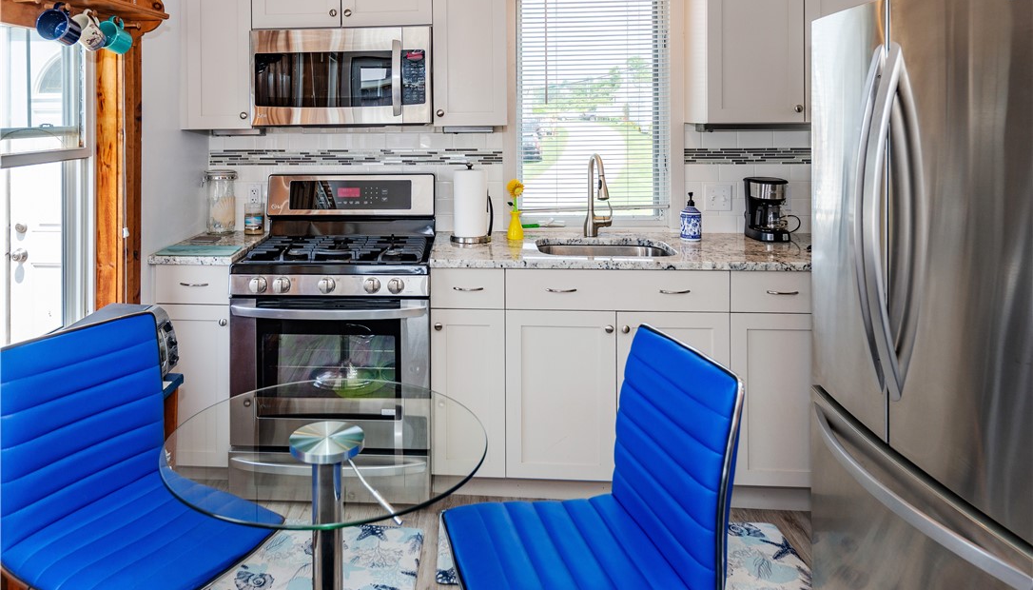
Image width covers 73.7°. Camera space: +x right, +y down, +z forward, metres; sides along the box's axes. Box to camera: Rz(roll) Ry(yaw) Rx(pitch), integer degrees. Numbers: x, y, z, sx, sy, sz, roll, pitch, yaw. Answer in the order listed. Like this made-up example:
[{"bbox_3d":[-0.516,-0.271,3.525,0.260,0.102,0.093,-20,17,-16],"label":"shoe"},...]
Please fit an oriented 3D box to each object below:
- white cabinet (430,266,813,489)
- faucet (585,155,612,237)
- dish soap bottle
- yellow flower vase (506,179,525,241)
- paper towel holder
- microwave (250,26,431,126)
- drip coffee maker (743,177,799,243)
[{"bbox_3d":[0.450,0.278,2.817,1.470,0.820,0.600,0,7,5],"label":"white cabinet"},{"bbox_3d":[0.351,-0.427,2.968,0.120,0.360,0.220,-2,7,-11],"label":"faucet"},{"bbox_3d":[0.743,-0.331,2.936,0.090,0.208,0.090,0,7,5],"label":"dish soap bottle"},{"bbox_3d":[-0.001,-0.371,3.009,0.080,0.255,0.080,0,7,5],"label":"yellow flower vase"},{"bbox_3d":[-0.191,-0.392,2.972,0.180,0.335,0.180,0,7,5],"label":"paper towel holder"},{"bbox_3d":[-0.712,-0.929,3.046,0.757,0.410,0.400,0,7,5],"label":"microwave"},{"bbox_3d":[1.069,-0.363,2.943,0.145,0.255,0.200,-1,7,-3],"label":"drip coffee maker"}]

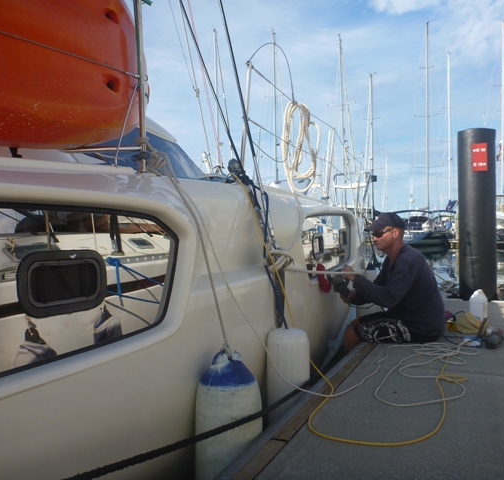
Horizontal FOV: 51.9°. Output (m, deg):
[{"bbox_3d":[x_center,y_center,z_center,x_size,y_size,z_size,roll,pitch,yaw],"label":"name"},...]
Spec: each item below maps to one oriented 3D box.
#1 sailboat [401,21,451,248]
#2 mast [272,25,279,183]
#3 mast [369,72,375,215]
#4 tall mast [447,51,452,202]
[{"bbox_3d":[12.735,-8.037,38.000,3.900,17.000,12.000,-1,1,24],"label":"sailboat"},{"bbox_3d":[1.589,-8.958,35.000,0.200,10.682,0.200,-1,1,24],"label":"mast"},{"bbox_3d":[9.233,-7.302,40.000,0.220,11.281,0.220,-1,1,24],"label":"mast"},{"bbox_3d":[14.878,-8.400,39.000,0.220,11.752,0.220,-1,1,24],"label":"tall mast"}]

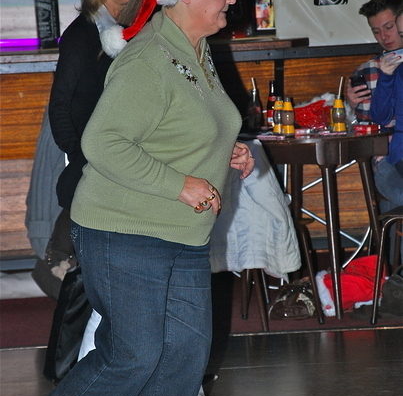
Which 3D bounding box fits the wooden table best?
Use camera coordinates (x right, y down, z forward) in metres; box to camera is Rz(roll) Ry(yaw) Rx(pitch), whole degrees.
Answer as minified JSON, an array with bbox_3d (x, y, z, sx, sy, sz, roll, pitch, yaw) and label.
[{"bbox_3d":[0.468,0.106,10.846,0.720,0.750,0.720,-2,7,0],"label":"wooden table"}]

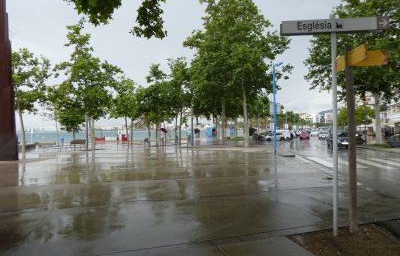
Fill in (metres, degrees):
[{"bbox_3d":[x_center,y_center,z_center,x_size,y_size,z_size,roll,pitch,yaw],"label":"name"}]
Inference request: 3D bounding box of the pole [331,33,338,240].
[{"bbox_3d":[2.084,0.027,4.280,0.075,3.280,0.075,-1,-1,0],"label":"pole"}]

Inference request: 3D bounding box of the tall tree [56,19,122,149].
[{"bbox_3d":[-9.962,-3.967,25.000,6.000,11.810,6.000,-1,-1,0],"label":"tall tree"}]

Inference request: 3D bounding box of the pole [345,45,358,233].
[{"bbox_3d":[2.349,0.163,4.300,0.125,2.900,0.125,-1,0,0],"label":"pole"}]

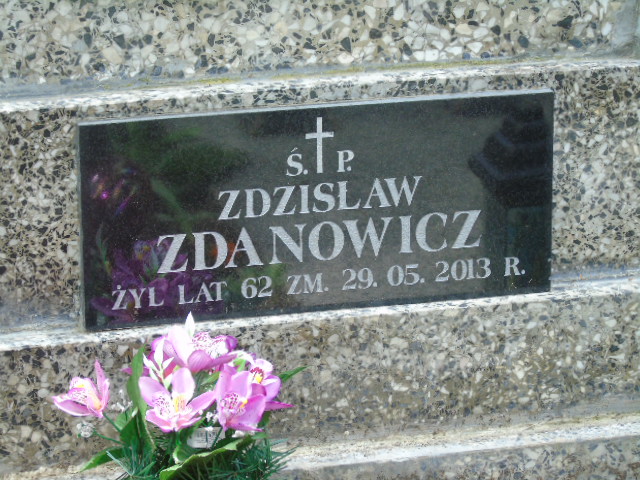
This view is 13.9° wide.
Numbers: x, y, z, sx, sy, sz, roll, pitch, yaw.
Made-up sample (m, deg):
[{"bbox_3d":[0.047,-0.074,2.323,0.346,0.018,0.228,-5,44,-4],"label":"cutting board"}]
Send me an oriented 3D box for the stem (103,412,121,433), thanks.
[{"bbox_3d":[-0.178,0.156,2.250,0.003,0.024,0.003,-44,9,0],"label":"stem"}]

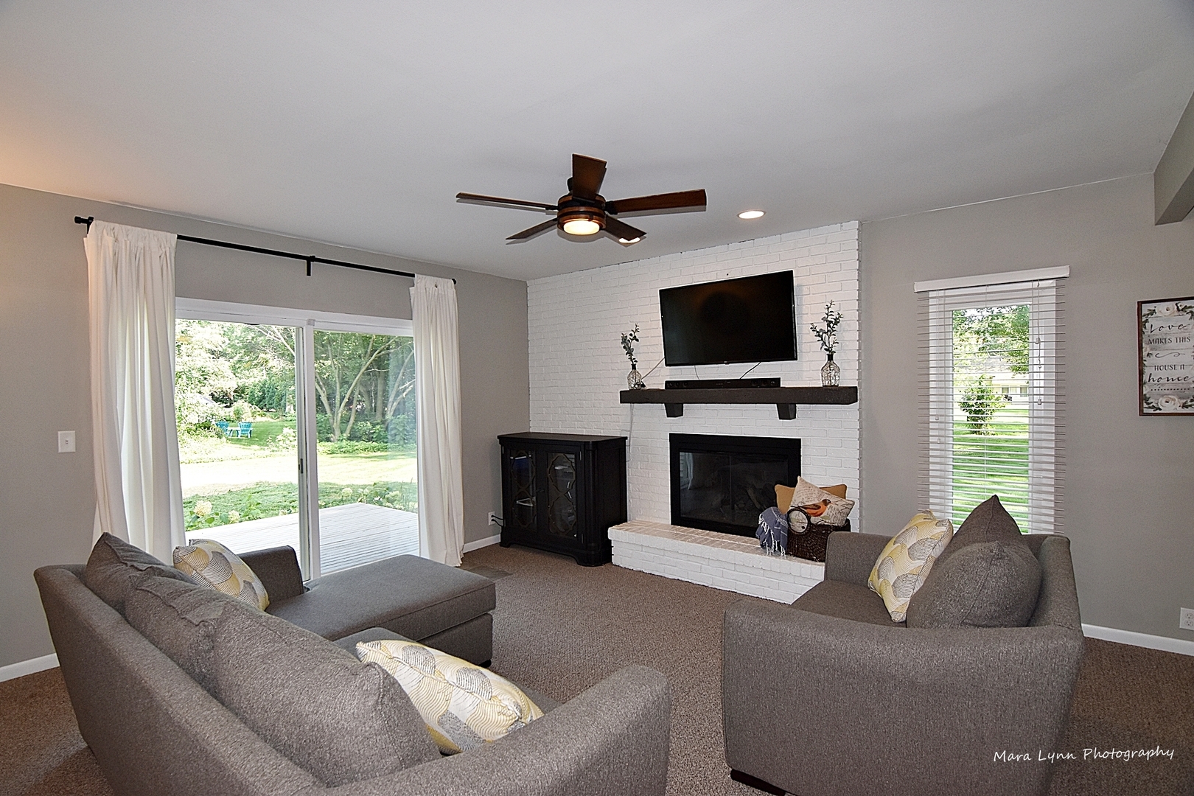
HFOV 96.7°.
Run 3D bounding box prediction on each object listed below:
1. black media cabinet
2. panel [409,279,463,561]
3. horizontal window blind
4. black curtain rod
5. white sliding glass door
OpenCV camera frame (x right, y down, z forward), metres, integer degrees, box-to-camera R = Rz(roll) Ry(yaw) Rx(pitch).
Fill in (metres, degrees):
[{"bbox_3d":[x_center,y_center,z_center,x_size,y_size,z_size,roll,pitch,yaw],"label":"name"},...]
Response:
[{"bbox_3d":[-0.315,0.845,4.652,1.140,1.010,0.390,0,1,36],"label":"black media cabinet"},{"bbox_3d":[-1.313,0.190,4.379,0.150,2.340,0.460,0,1,42],"label":"panel"},{"bbox_3d":[2.318,0.061,3.159,0.720,1.540,0.070,0,1,34],"label":"horizontal window blind"},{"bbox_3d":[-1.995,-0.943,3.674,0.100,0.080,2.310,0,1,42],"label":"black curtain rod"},{"bbox_3d":[-2.039,0.391,3.759,0.120,2.000,1.830,0,1,42],"label":"white sliding glass door"}]

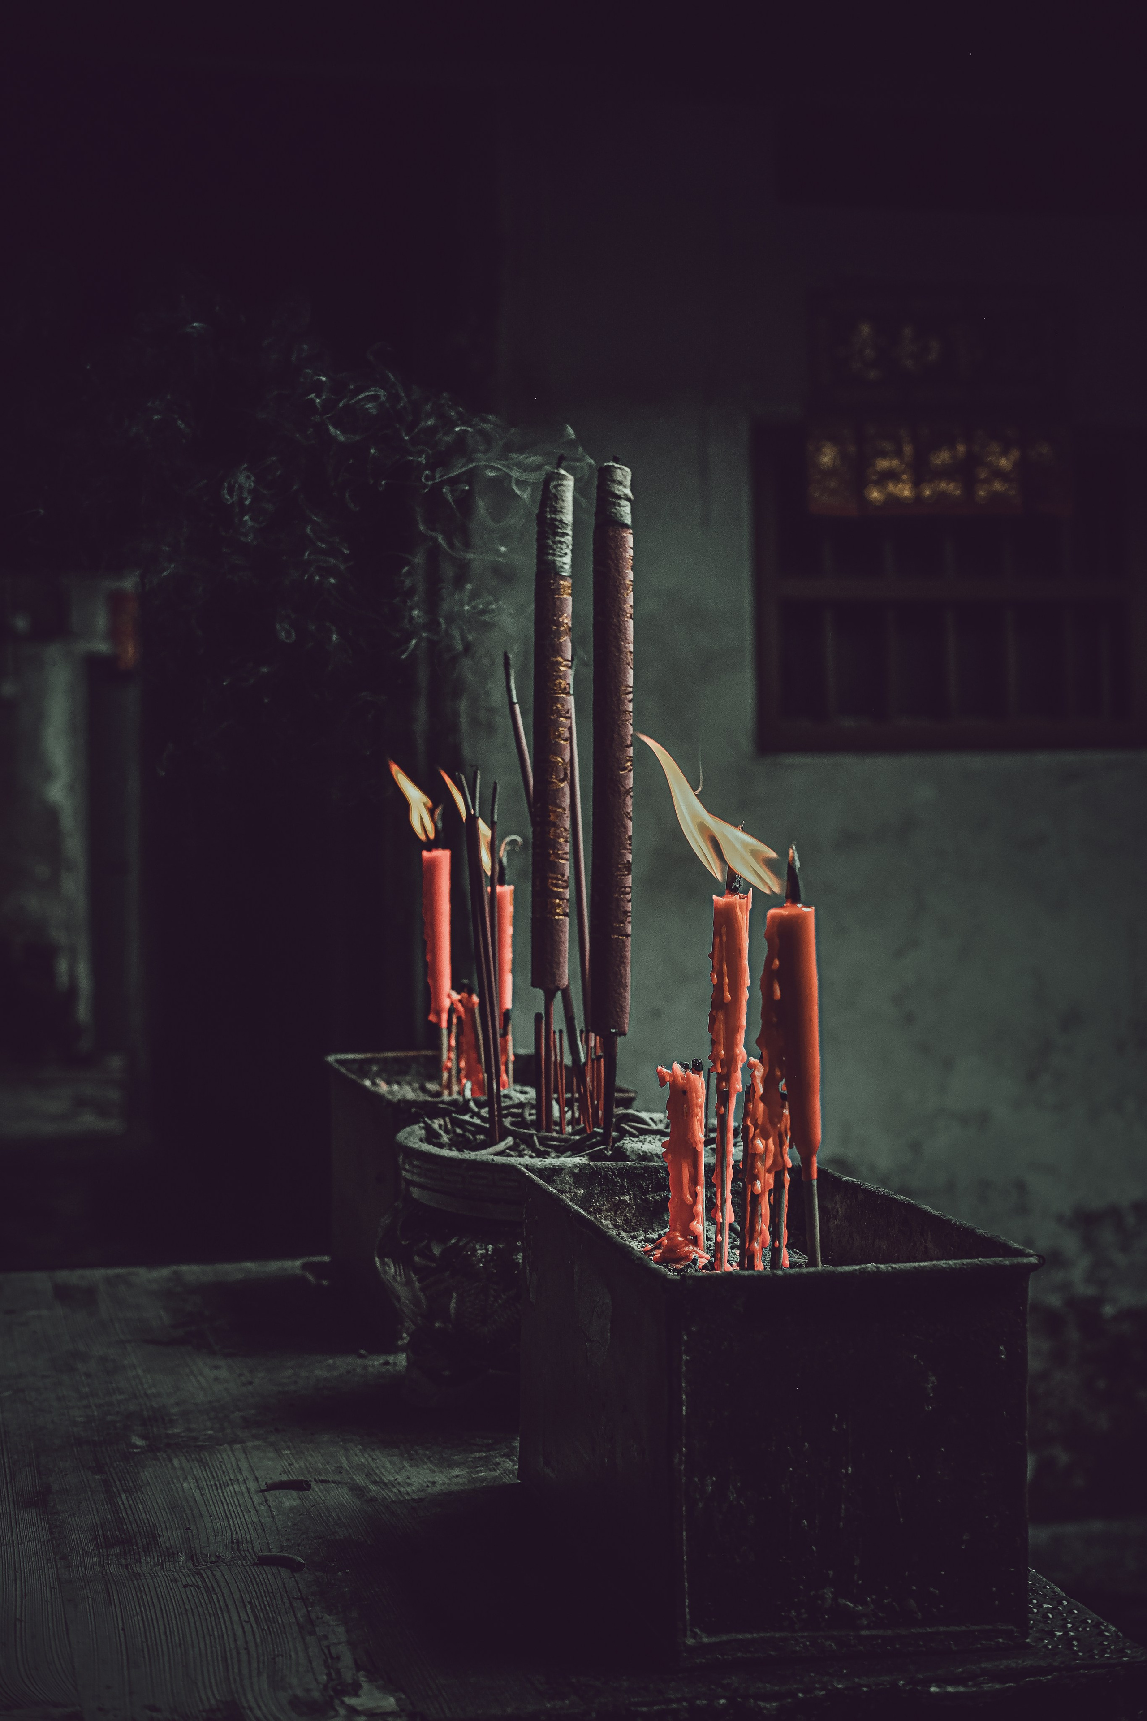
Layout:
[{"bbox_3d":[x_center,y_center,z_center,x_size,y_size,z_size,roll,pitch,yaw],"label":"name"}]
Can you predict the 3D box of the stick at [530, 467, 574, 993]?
[{"bbox_3d":[-0.012,-0.083,1.620,0.024,0.335,0.024,1,3,0],"label":"stick"}]

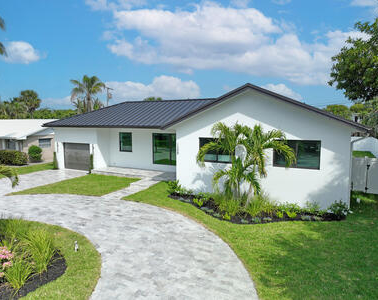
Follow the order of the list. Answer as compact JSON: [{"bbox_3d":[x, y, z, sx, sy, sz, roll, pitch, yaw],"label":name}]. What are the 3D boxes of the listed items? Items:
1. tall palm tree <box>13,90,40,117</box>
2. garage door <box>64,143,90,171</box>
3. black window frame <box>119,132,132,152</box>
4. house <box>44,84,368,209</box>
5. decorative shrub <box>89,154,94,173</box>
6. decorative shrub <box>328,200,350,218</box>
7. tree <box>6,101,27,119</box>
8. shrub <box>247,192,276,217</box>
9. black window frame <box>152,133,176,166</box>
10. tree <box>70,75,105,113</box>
[{"bbox_3d":[-25.437,-5.113,44.480,4.200,8.710,4.200,3,7,27],"label":"tall palm tree"},{"bbox_3d":[-8.862,0.570,22.051,2.720,2.130,0.100,3,7,27],"label":"garage door"},{"bbox_3d":[-4.865,-0.590,21.409,1.158,1.473,0.100,3,7,27],"label":"black window frame"},{"bbox_3d":[-0.298,-1.112,20.856,22.150,5.620,11.200,3,7,27],"label":"house"},{"bbox_3d":[-7.439,1.017,21.152,0.300,1.420,0.300,3,7,27],"label":"decorative shrub"},{"bbox_3d":[6.314,2.385,11.683,0.880,0.600,0.800,3,7,27],"label":"decorative shrub"},{"bbox_3d":[-27.969,-4.446,45.397,3.600,7.217,3.600,3,7,27],"label":"tree"},{"bbox_3d":[3.074,2.244,11.885,1.200,0.880,1.100,3,7,27],"label":"shrub"},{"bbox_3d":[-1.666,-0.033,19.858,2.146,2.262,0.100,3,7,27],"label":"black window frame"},{"bbox_3d":[-13.144,-4.767,36.529,4.600,9.608,4.600,3,7,27],"label":"tree"}]

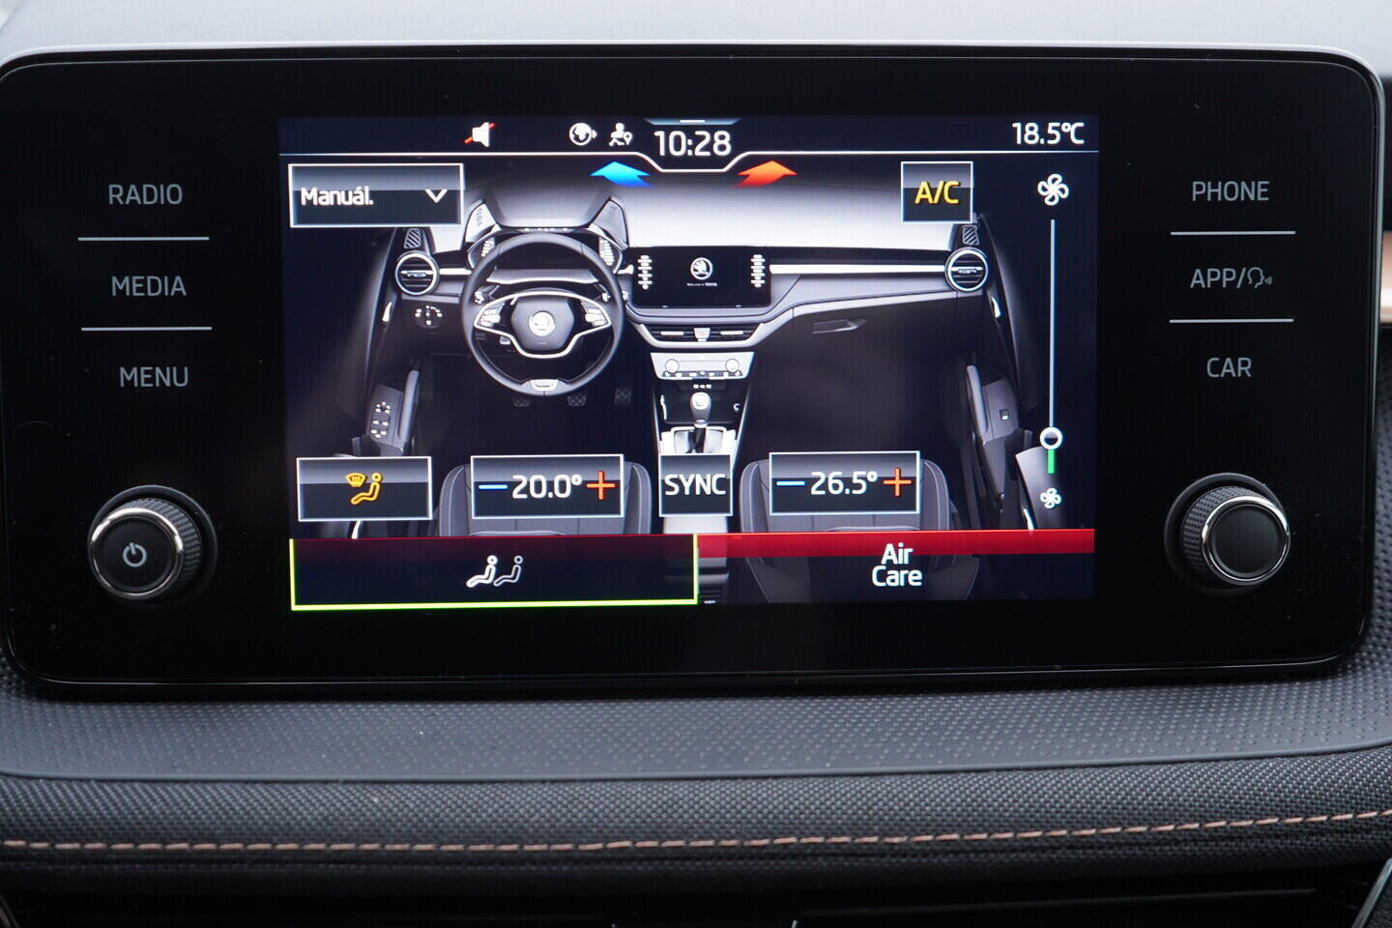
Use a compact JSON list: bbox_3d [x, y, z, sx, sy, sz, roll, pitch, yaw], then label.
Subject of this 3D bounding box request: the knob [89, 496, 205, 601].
[{"bbox_3d":[-0.116,0.018,0.292,0.021,0.021,0.011,-1,4,-2],"label":"knob"}]

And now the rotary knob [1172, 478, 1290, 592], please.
[{"bbox_3d":[0.116,0.016,0.300,0.021,0.021,0.011,-1,4,-2],"label":"rotary knob"}]

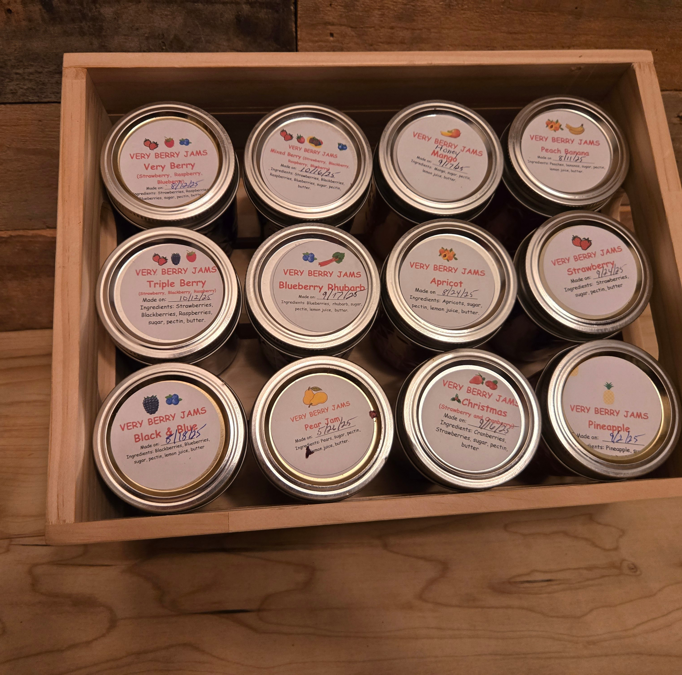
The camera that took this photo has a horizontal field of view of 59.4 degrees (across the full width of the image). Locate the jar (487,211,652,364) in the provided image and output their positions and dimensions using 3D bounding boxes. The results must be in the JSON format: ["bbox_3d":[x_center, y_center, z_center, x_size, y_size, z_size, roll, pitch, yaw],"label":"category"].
[{"bbox_3d":[0.130,-0.025,0.366,0.073,0.096,0.073,-3,77,-5],"label":"jar"}]

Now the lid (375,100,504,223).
[{"bbox_3d":[0.055,-0.099,0.338,0.073,0.015,0.073,1,77,-4],"label":"lid"}]

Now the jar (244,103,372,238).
[{"bbox_3d":[-0.021,-0.086,0.370,0.073,0.095,0.073,1,77,-4],"label":"jar"}]

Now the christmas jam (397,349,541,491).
[{"bbox_3d":[0.062,0.051,0.345,0.073,0.094,0.073,-3,77,-5],"label":"christmas jam"}]

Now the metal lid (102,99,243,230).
[{"bbox_3d":[-0.093,-0.093,0.325,0.073,0.015,0.073,-3,77,-5],"label":"metal lid"}]

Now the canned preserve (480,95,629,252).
[{"bbox_3d":[0.125,-0.095,0.383,0.073,0.096,0.073,1,77,-4],"label":"canned preserve"}]

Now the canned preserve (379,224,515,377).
[{"bbox_3d":[0.056,-0.020,0.361,0.073,0.095,0.073,1,77,-4],"label":"canned preserve"}]

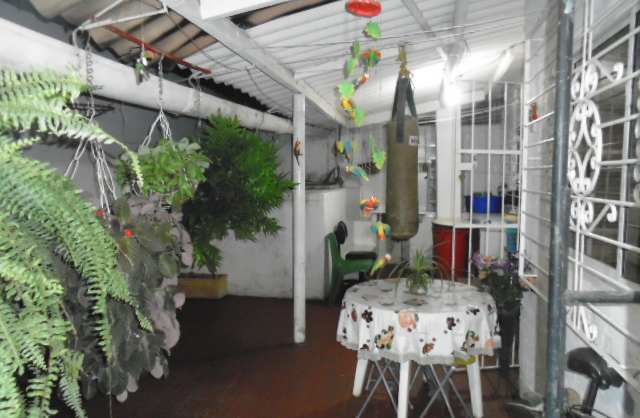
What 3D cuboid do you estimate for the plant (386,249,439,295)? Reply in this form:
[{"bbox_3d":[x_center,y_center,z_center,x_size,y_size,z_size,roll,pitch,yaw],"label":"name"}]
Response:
[{"bbox_3d":[0.573,0.384,2.959,0.310,0.260,0.300,1,4,10],"label":"plant"}]

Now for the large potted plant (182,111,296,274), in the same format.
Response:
[{"bbox_3d":[-0.860,0.026,5.092,1.180,2.120,1.200,1,4,10],"label":"large potted plant"}]

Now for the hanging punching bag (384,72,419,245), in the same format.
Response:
[{"bbox_3d":[0.673,-0.405,3.890,0.265,1.329,0.265,1,4,10],"label":"hanging punching bag"}]

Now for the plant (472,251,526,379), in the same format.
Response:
[{"bbox_3d":[1.273,0.756,3.413,0.390,0.915,0.380,1,4,10],"label":"plant"}]

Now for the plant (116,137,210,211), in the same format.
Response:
[{"bbox_3d":[-0.868,-0.196,2.673,0.480,0.399,0.450,1,4,10],"label":"plant"}]

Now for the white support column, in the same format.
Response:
[{"bbox_3d":[-0.159,0.084,4.113,0.085,2.140,0.090,1,4,10],"label":"white support column"}]

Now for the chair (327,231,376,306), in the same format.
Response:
[{"bbox_3d":[0.364,0.663,5.512,0.540,0.820,0.460,1,4,10],"label":"chair"}]

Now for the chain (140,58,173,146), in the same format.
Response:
[{"bbox_3d":[-0.893,-0.591,2.649,0.180,0.501,0.150,1,4,10],"label":"chain"}]

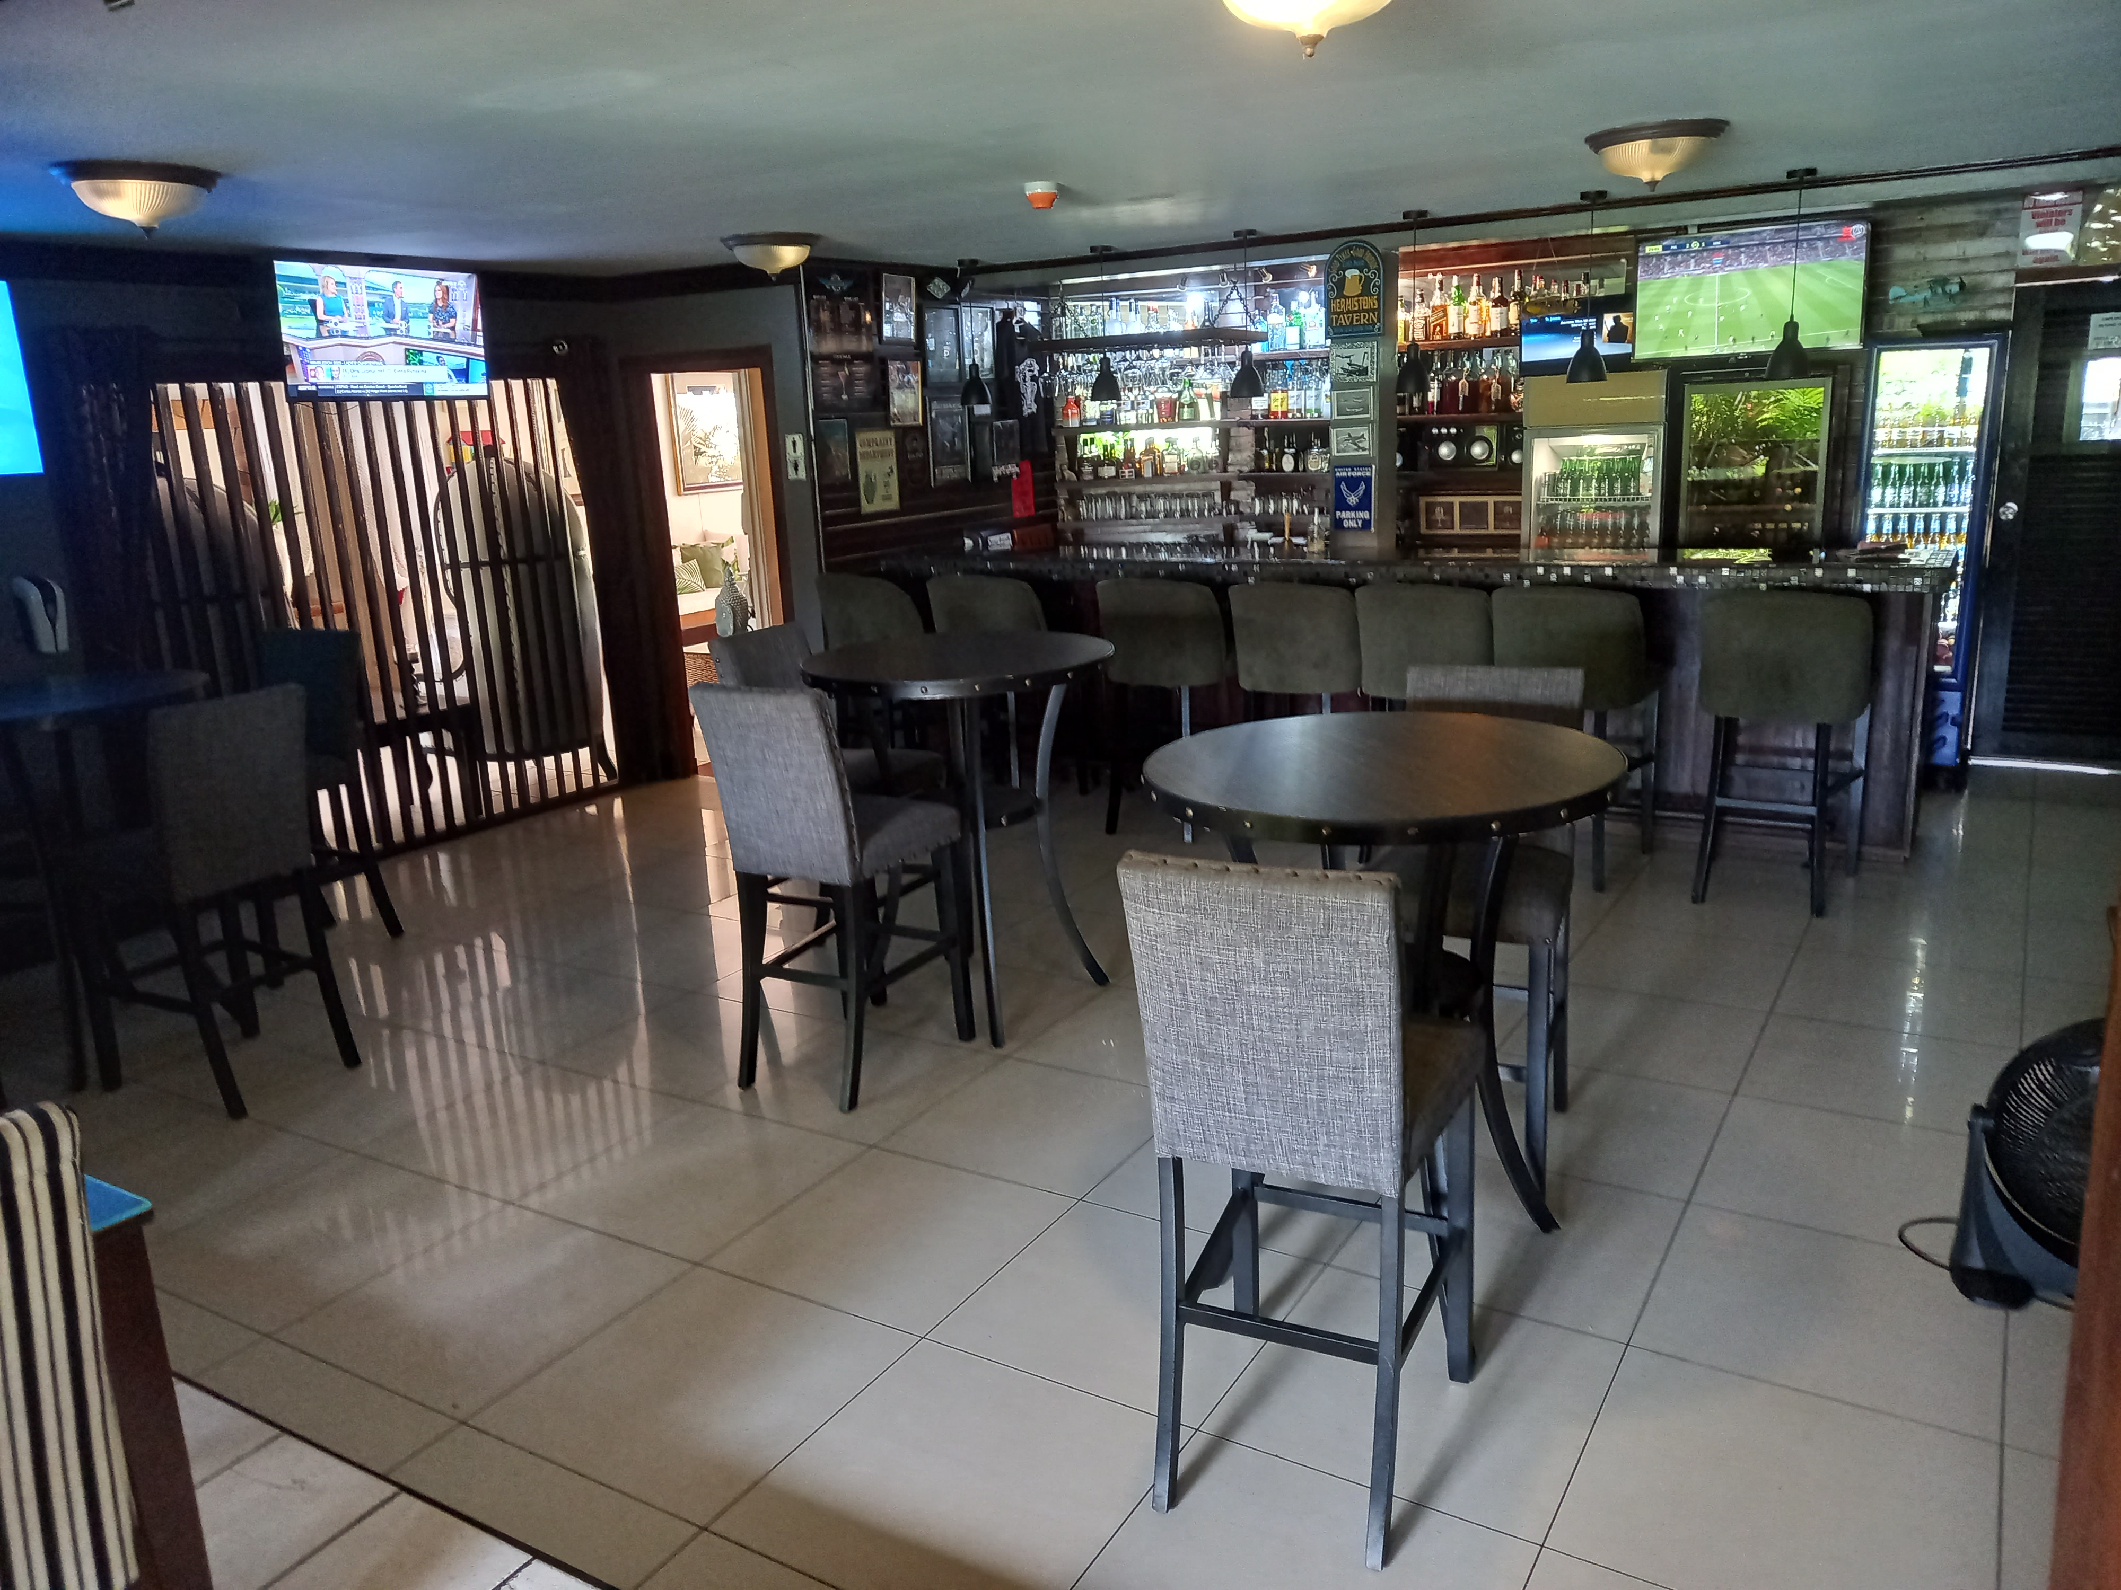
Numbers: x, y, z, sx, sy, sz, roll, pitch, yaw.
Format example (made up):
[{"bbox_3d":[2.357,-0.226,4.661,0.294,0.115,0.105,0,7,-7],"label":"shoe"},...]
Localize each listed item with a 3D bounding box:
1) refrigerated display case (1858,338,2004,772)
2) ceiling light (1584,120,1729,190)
[{"bbox_3d":[3.747,-1.028,6.671,0.500,1.880,0.560,6,16,31],"label":"refrigerated display case"},{"bbox_3d":[1.854,-1.986,4.775,0.415,0.180,0.415,6,16,31],"label":"ceiling light"}]

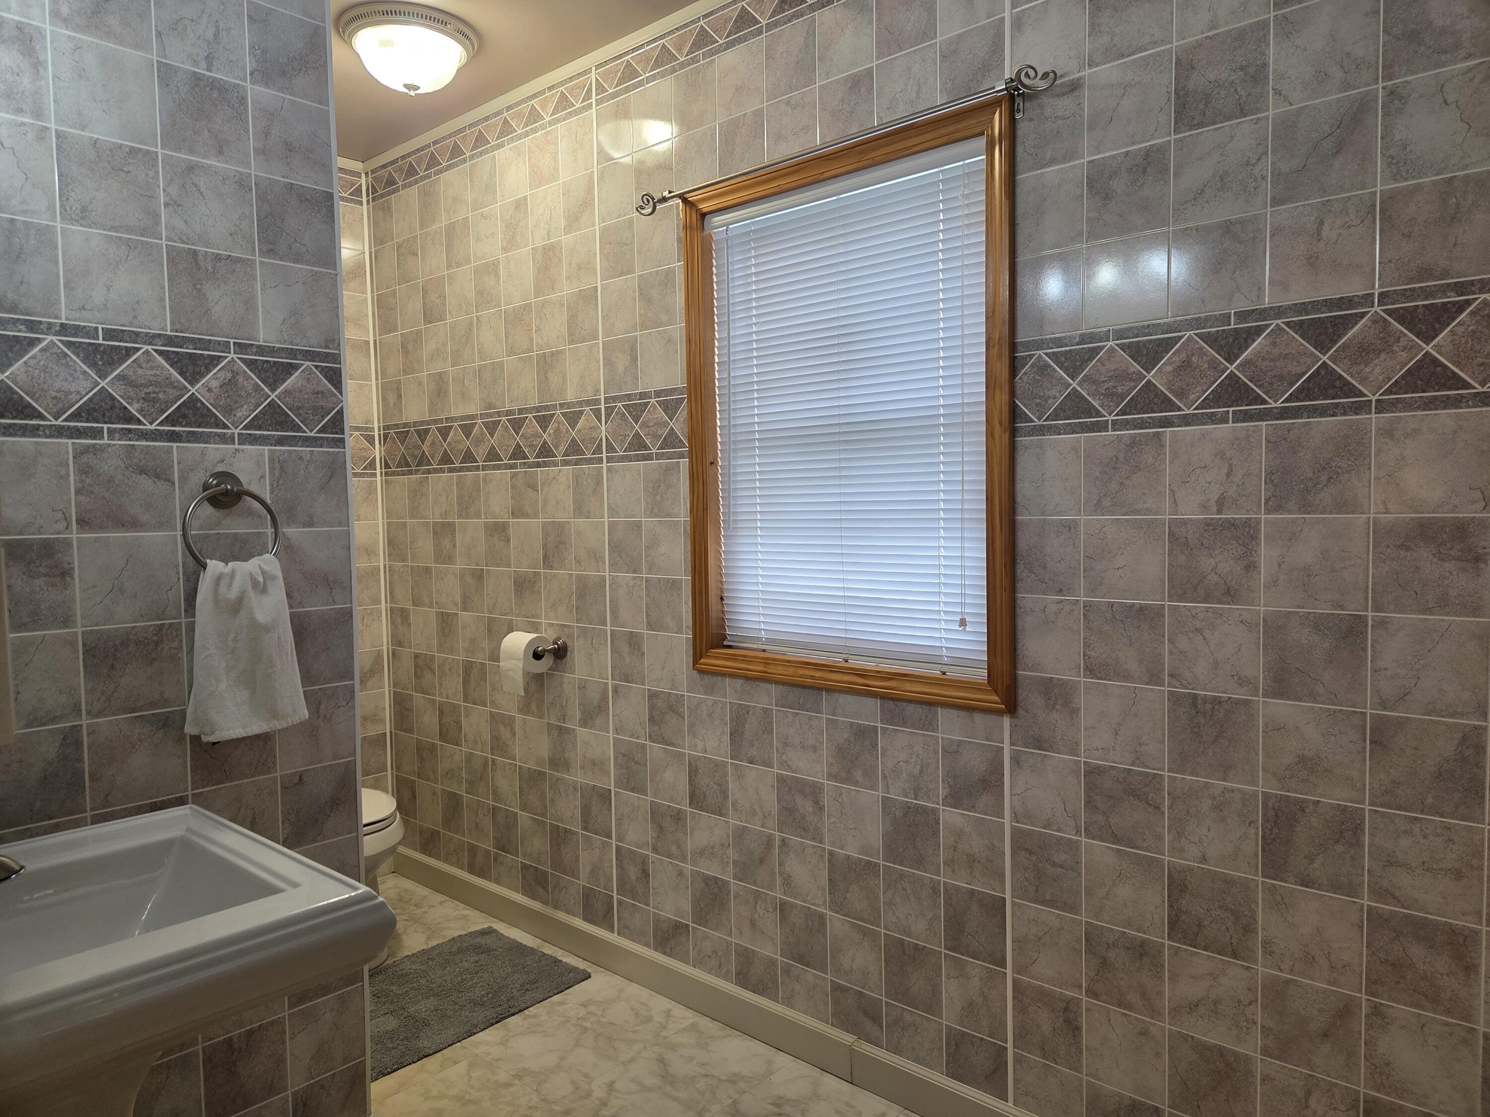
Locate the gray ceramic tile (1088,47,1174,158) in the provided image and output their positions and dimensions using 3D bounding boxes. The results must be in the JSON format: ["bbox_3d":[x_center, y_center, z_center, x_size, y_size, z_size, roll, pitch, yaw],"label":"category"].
[{"bbox_3d":[0.677,-0.797,1.745,0.150,0.150,0.010,2,4,42],"label":"gray ceramic tile"}]

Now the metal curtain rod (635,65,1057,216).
[{"bbox_3d":[0.149,-0.882,2.167,1.135,0.070,0.068,2,4,42],"label":"metal curtain rod"}]

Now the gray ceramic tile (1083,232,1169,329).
[{"bbox_3d":[0.682,-0.493,1.761,0.150,0.150,0.010,2,4,42],"label":"gray ceramic tile"}]

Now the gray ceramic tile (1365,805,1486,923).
[{"bbox_3d":[1.040,0.470,1.513,0.150,0.150,0.010,2,4,42],"label":"gray ceramic tile"}]

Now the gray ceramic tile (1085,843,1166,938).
[{"bbox_3d":[0.700,0.610,1.824,0.152,0.153,0.010,2,4,42],"label":"gray ceramic tile"}]

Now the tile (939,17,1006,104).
[{"bbox_3d":[0.447,-0.958,1.947,0.150,0.150,0.010,2,4,42],"label":"tile"}]

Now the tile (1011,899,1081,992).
[{"bbox_3d":[0.591,0.759,1.931,0.146,0.150,0.010,2,4,42],"label":"tile"}]

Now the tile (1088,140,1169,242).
[{"bbox_3d":[0.679,-0.646,1.756,0.150,0.150,0.010,2,4,42],"label":"tile"}]

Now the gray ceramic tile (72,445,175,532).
[{"bbox_3d":[-1.036,-0.116,1.656,0.010,0.150,0.150,2,4,42],"label":"gray ceramic tile"}]

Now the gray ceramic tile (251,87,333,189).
[{"bbox_3d":[-0.846,-0.780,1.851,0.010,0.153,0.150,2,4,42],"label":"gray ceramic tile"}]

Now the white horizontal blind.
[{"bbox_3d":[0.212,-0.302,2.230,0.755,1.063,0.050,2,4,42],"label":"white horizontal blind"}]

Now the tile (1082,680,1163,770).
[{"bbox_3d":[0.694,0.305,1.806,0.150,0.150,0.010,2,4,42],"label":"tile"}]

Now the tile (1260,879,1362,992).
[{"bbox_3d":[0.929,0.619,1.624,0.150,0.150,0.010,2,4,42],"label":"tile"}]

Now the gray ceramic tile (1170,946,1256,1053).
[{"bbox_3d":[0.815,0.766,1.730,0.152,0.153,0.010,2,4,42],"label":"gray ceramic tile"}]

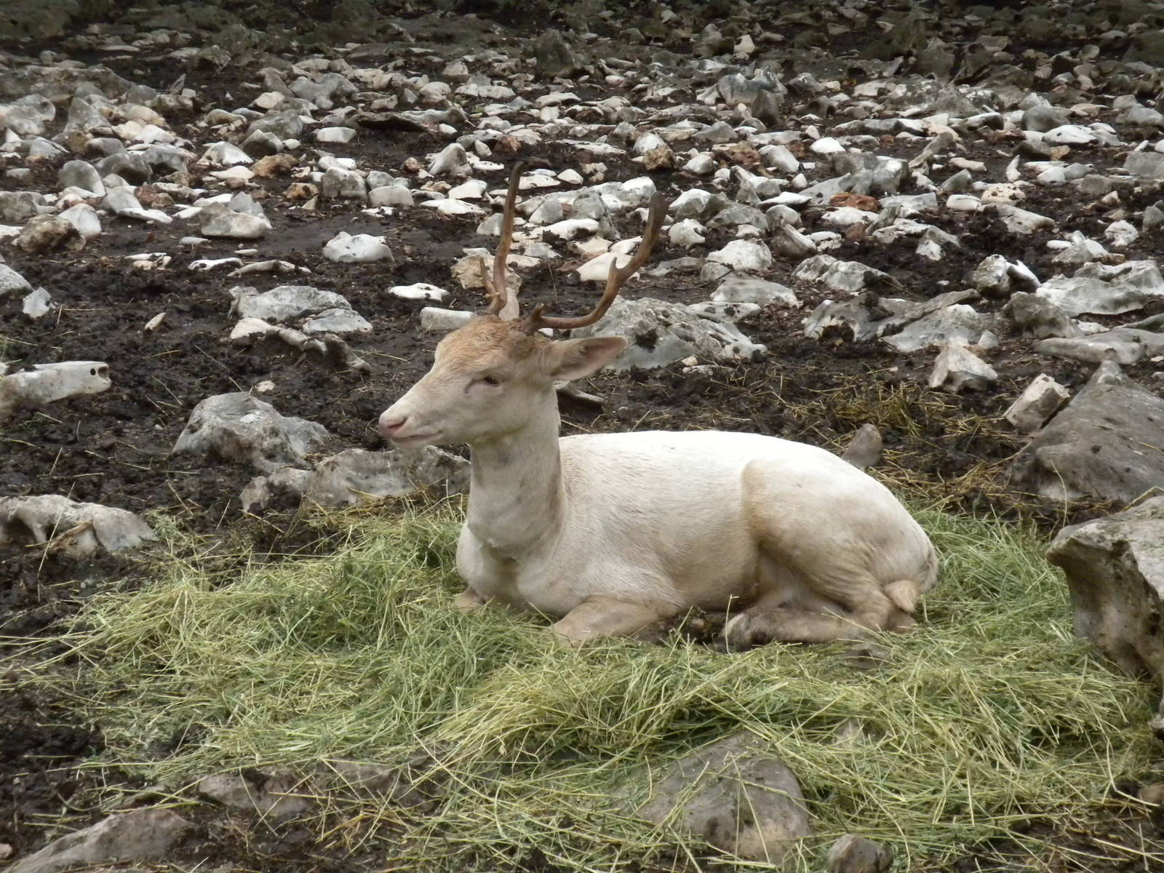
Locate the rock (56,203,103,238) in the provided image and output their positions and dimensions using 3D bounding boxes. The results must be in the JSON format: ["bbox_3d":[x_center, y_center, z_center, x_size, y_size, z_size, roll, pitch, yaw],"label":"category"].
[{"bbox_3d":[-1.935,-0.832,9.330,0.172,0.133,0.140,-3,14,-11],"label":"rock"}]

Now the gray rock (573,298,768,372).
[{"bbox_3d":[0.247,-0.290,6.858,0.549,0.154,0.357,0,13,0],"label":"gray rock"}]

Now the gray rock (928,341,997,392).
[{"bbox_3d":[1.062,-0.194,6.754,0.193,0.142,0.150,2,14,9],"label":"gray rock"}]

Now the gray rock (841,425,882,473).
[{"bbox_3d":[0.658,0.027,5.691,0.100,0.099,0.080,0,13,0],"label":"gray rock"}]

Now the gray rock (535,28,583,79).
[{"bbox_3d":[-0.145,-2.445,15.480,0.308,0.315,0.260,0,14,-1],"label":"gray rock"}]

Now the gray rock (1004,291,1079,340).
[{"bbox_3d":[1.247,-0.329,6.567,0.201,0.112,0.160,0,14,0],"label":"gray rock"}]

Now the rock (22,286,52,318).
[{"bbox_3d":[-1.531,-0.374,6.797,0.082,0.081,0.065,0,14,0],"label":"rock"}]

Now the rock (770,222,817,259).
[{"bbox_3d":[0.745,-0.689,8.508,0.163,0.112,0.139,0,13,0],"label":"rock"}]

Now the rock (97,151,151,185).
[{"bbox_3d":[-2.034,-1.192,10.755,0.242,0.149,0.190,-3,14,-10],"label":"rock"}]

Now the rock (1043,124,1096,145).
[{"bbox_3d":[2.131,-1.318,10.583,0.241,0.084,0.169,0,14,0],"label":"rock"}]

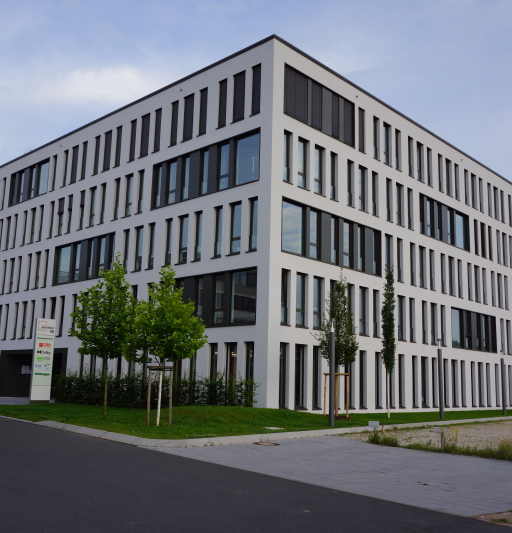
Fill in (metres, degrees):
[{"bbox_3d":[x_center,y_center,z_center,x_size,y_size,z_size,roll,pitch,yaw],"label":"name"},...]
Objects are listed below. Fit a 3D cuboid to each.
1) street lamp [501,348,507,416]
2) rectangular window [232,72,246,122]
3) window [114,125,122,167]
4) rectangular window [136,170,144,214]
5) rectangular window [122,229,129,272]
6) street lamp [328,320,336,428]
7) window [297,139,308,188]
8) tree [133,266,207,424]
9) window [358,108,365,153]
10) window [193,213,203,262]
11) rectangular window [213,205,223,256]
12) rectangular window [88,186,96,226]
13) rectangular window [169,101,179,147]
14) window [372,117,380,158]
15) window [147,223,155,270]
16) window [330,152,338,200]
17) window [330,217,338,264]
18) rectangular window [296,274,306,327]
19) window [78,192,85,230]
[{"bbox_3d":[16.596,7.764,40.258,0.230,4.336,0.230,-9,-15,44],"label":"street lamp"},{"bbox_3d":[-0.854,-8.999,32.104,0.868,2.684,0.200,-8,-14,42],"label":"rectangular window"},{"bbox_3d":[-8.938,-7.817,39.424,0.670,2.770,0.200,-8,-15,42],"label":"window"},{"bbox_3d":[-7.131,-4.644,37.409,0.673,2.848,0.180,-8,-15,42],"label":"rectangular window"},{"bbox_3d":[-7.952,-0.861,36.931,0.618,2.690,0.200,-8,-14,42],"label":"rectangular window"},{"bbox_3d":[2.973,4.124,23.430,0.230,4.156,0.230,0,-11,7],"label":"street lamp"},{"bbox_3d":[2.405,-5.367,31.399,0.200,2.781,0.912,-9,-15,44],"label":"window"},{"bbox_3d":[-3.078,2.739,21.097,2.600,5.574,2.600,1,-11,0],"label":"tree"},{"bbox_3d":[6.242,-8.099,35.890,0.200,2.760,0.690,-9,-15,44],"label":"window"},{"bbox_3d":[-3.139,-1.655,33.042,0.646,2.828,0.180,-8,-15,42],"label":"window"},{"bbox_3d":[-1.950,-1.772,31.534,0.644,2.698,0.200,-8,-14,42],"label":"rectangular window"},{"bbox_3d":[-10.951,-3.957,40.268,0.891,2.770,0.200,-9,-15,42],"label":"rectangular window"},{"bbox_3d":[-4.785,-8.423,35.643,0.646,2.704,0.200,-8,-14,42],"label":"rectangular window"},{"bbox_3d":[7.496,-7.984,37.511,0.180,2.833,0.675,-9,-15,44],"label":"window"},{"bbox_3d":[-6.106,-1.185,35.189,0.641,2.779,0.200,-8,-15,42],"label":"window"},{"bbox_3d":[4.301,-4.944,33.186,0.200,2.770,0.686,-9,-16,44],"label":"window"},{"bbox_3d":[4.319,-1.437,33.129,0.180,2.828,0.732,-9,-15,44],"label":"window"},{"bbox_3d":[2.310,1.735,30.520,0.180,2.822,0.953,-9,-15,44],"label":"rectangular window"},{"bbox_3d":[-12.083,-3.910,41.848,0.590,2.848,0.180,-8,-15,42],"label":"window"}]

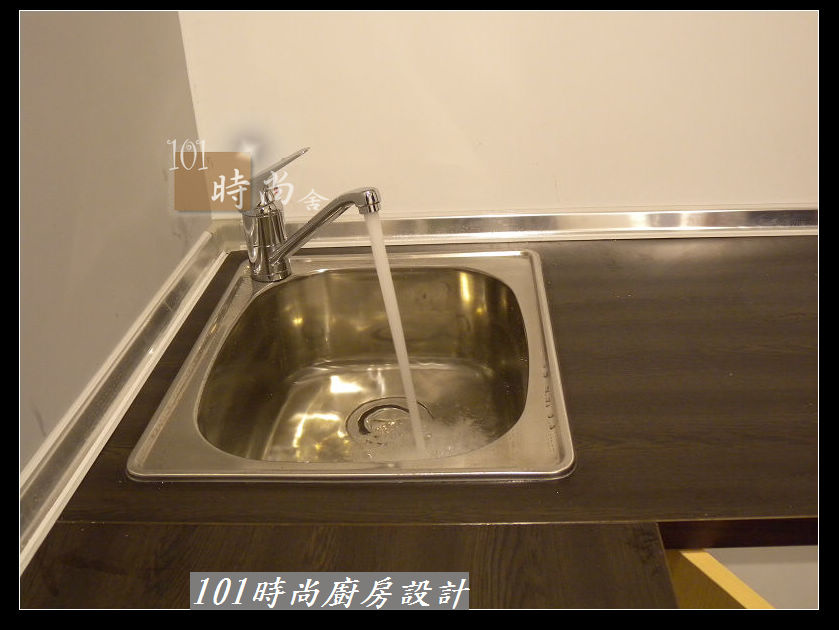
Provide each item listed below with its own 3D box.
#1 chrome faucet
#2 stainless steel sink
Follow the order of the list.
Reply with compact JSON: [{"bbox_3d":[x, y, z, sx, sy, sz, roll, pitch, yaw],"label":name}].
[{"bbox_3d":[-0.134,-0.113,1.024,0.258,0.200,0.058,22,37,38],"label":"chrome faucet"},{"bbox_3d":[-0.050,0.102,1.001,0.417,0.170,0.493,-1,29,4],"label":"stainless steel sink"}]

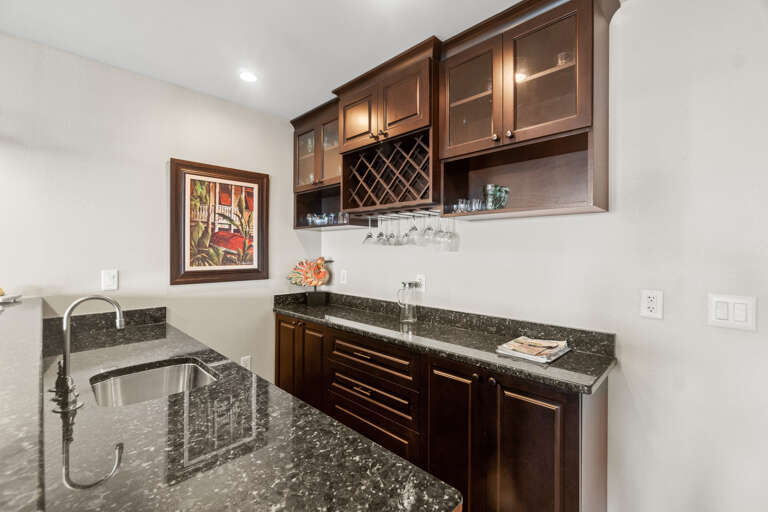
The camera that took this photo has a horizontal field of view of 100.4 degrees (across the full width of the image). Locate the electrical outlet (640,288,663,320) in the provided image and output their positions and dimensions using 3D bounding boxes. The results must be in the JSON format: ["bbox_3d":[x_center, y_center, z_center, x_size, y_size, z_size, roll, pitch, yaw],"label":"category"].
[{"bbox_3d":[1.071,0.193,1.279,0.070,0.115,0.010,1,1,43],"label":"electrical outlet"}]

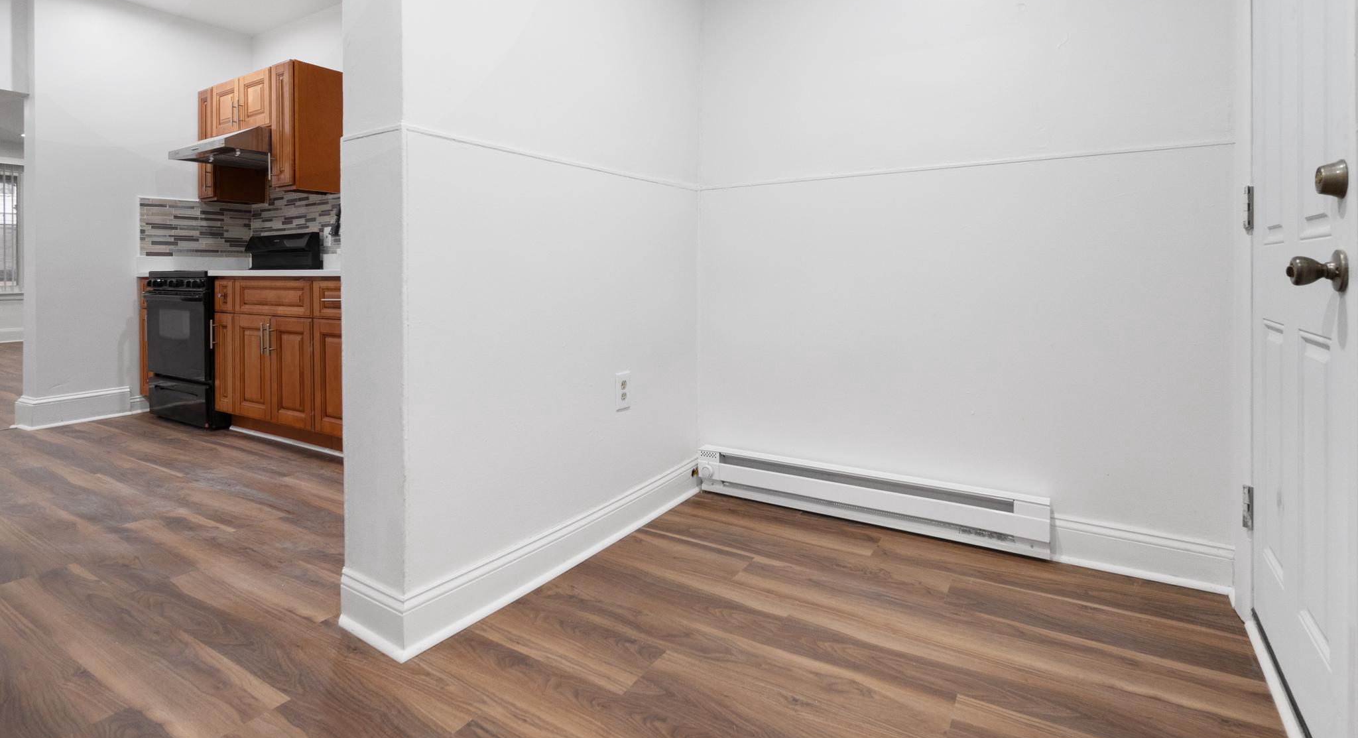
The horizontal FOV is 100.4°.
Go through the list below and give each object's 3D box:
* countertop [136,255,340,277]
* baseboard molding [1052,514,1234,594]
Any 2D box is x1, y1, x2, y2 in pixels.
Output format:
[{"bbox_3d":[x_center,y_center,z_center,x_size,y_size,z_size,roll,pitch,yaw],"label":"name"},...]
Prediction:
[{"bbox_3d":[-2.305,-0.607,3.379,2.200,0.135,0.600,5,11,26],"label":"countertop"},{"bbox_3d":[1.373,0.552,1.701,0.425,0.136,0.028,5,11,27],"label":"baseboard molding"}]

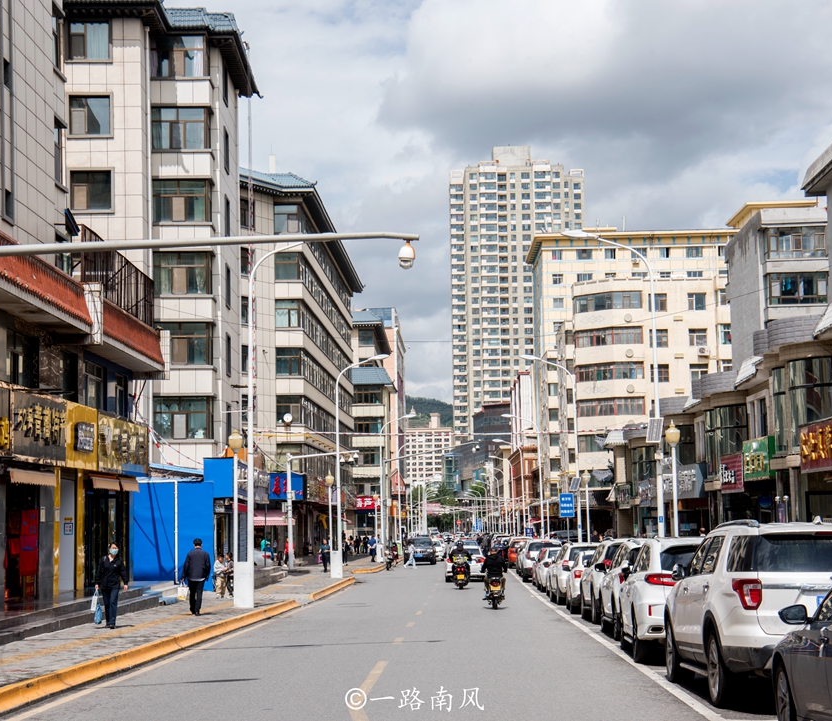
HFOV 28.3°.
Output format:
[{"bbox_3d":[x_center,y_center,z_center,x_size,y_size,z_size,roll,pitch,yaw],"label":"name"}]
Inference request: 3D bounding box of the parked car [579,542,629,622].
[{"bbox_3d":[4.662,4.792,35.768,1.860,1.700,4.600,-1,-6,2],"label":"parked car"}]

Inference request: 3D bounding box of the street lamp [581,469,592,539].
[{"bbox_3d":[7.049,6.655,68.545,0.420,4.400,0.420,-1,-6,2],"label":"street lamp"}]

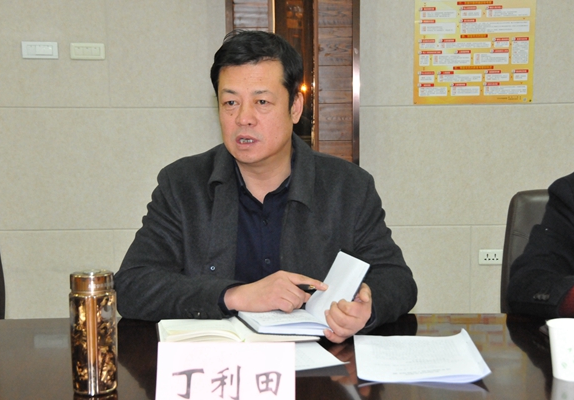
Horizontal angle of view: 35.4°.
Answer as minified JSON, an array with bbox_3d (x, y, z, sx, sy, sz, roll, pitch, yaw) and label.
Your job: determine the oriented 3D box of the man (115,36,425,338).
[{"bbox_3d":[-0.042,0.316,1.841,0.600,1.290,0.700,0,8,3],"label":"man"}]

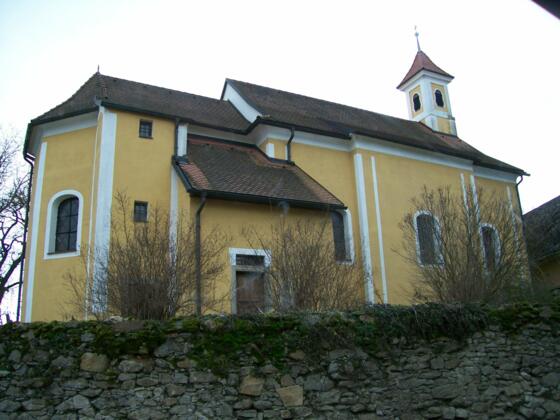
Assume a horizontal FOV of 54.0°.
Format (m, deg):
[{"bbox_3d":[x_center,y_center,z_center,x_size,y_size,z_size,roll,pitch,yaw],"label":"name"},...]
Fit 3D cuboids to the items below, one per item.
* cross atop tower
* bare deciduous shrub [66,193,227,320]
[{"bbox_3d":[8.050,-9.923,31.888,0.360,1.774,0.120,7,-18,-29],"label":"cross atop tower"},{"bbox_3d":[-3.175,1.236,13.165,3.694,3.135,3.324,7,-18,-29],"label":"bare deciduous shrub"}]

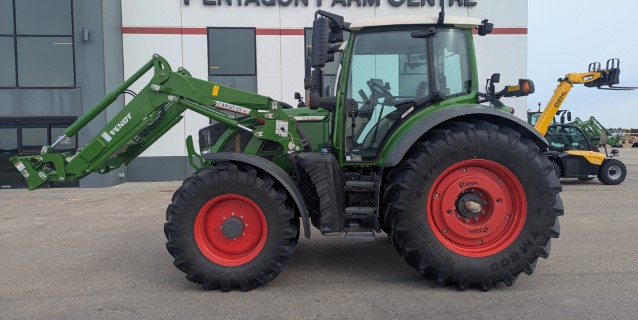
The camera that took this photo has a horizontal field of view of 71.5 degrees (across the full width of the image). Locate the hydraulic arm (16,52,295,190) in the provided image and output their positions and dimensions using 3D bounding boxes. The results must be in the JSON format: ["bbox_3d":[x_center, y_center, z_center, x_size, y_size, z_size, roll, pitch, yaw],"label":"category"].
[{"bbox_3d":[-1.890,-0.480,5.760,3.400,1.570,1.200,-1,3,0],"label":"hydraulic arm"}]

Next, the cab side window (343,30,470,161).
[{"bbox_3d":[0.990,-0.742,5.020,1.440,1.490,0.160,-1,3,2],"label":"cab side window"}]

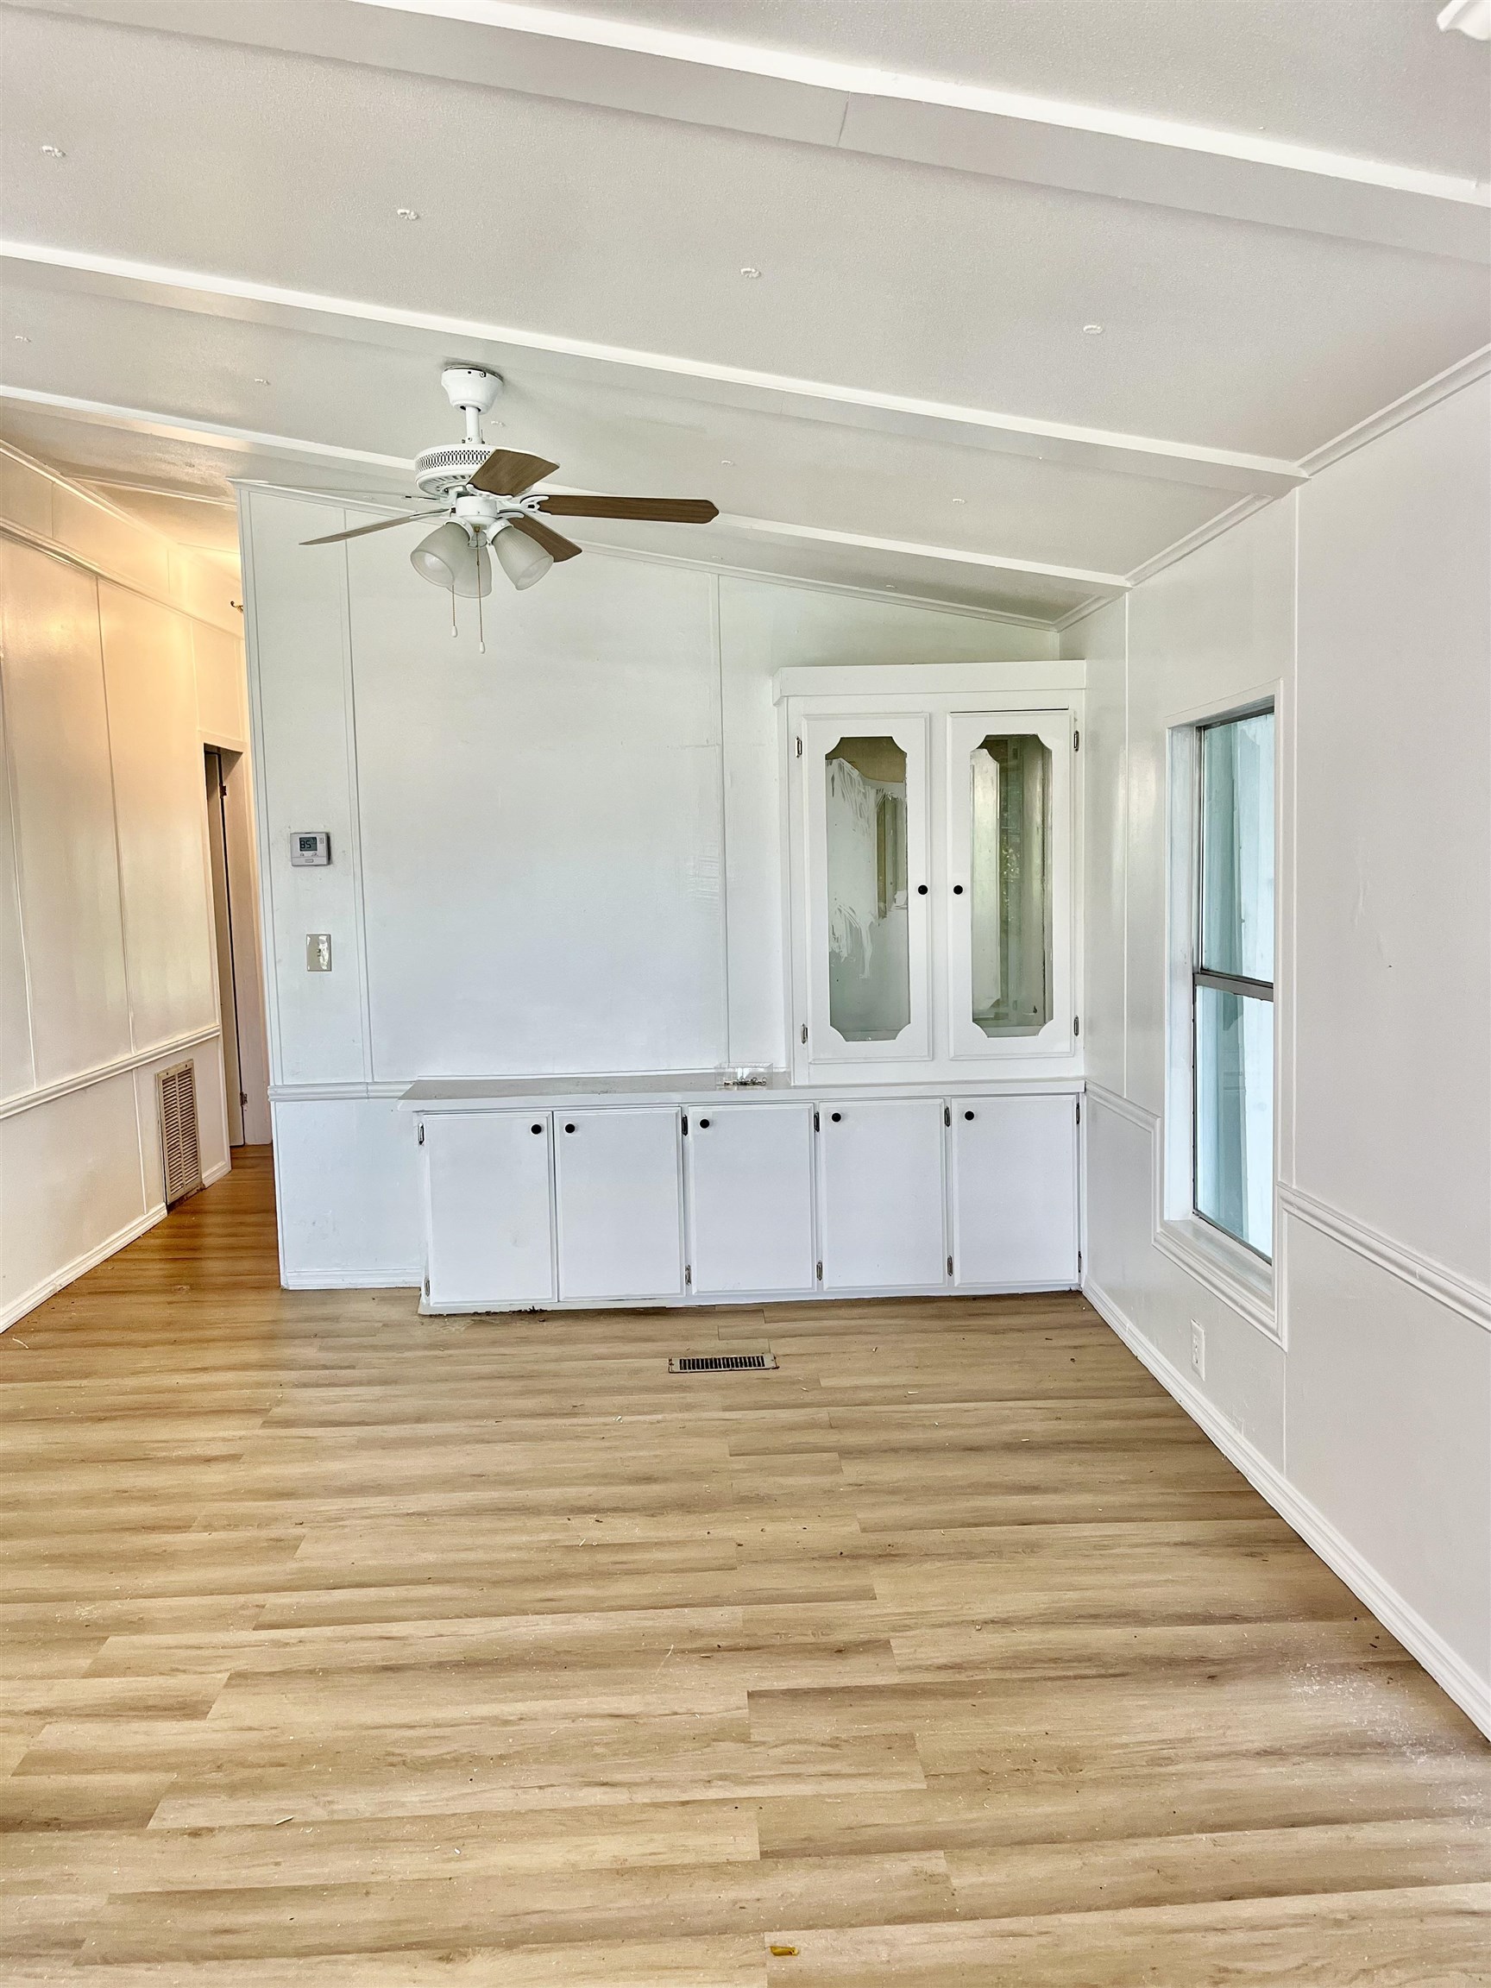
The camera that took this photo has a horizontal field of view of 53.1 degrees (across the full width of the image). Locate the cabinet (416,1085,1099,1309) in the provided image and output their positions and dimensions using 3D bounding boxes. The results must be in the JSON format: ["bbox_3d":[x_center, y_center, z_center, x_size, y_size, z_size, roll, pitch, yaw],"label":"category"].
[{"bbox_3d":[0.015,0.642,5.020,2.202,0.710,0.378,-2,5,-2],"label":"cabinet"}]

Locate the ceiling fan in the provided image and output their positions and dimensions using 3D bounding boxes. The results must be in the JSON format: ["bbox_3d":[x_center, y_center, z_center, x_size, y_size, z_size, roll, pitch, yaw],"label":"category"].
[{"bbox_3d":[-0.614,-1.072,3.313,1.082,0.610,1.082,-2,5,-2],"label":"ceiling fan"}]

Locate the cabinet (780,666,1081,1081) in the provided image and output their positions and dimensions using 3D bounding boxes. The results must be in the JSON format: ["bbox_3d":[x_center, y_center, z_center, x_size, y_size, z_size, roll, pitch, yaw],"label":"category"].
[{"bbox_3d":[0.603,-0.392,4.966,0.981,1.330,0.328,-2,5,-2],"label":"cabinet"}]

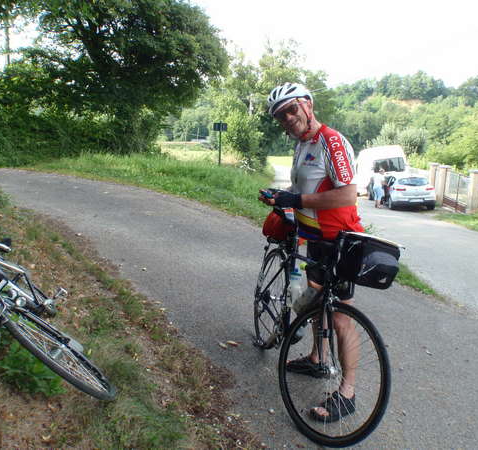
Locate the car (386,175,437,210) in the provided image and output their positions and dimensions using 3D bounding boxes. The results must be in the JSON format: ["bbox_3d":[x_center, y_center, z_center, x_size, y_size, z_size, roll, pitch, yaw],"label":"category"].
[{"bbox_3d":[7.830,-1.650,22.900,1.800,1.450,4.550,2,7,9],"label":"car"}]

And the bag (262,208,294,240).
[{"bbox_3d":[0.255,-0.005,3.150,0.180,0.200,0.220,5,9,-13],"label":"bag"}]

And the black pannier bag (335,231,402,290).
[{"bbox_3d":[0.567,0.158,2.150,0.240,0.210,0.190,6,3,-43],"label":"black pannier bag"}]

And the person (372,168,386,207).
[{"bbox_3d":[6.030,-1.570,20.900,0.480,1.650,0.480,-2,10,-17],"label":"person"}]

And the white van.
[{"bbox_3d":[8.220,-3.120,28.600,1.980,2.700,5.200,1,7,2],"label":"white van"}]

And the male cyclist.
[{"bbox_3d":[0.385,0.100,2.680,0.530,1.730,0.530,-3,11,-22],"label":"male cyclist"}]

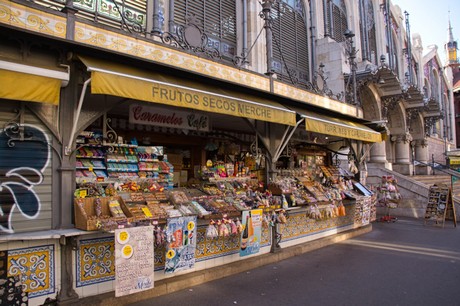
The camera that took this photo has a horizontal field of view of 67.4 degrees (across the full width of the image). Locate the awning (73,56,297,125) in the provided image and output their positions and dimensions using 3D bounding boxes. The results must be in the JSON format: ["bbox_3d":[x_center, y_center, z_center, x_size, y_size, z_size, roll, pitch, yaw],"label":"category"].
[{"bbox_3d":[-0.310,-0.812,5.103,3.760,0.560,0.470,3,-6,-45],"label":"awning"}]

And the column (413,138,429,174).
[{"bbox_3d":[10.157,0.233,18.264,0.770,1.970,0.770,3,-6,-45],"label":"column"}]

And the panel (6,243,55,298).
[{"bbox_3d":[-2.100,1.265,3.654,0.480,0.520,0.040,3,-6,-45],"label":"panel"}]

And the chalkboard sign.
[{"bbox_3d":[6.363,1.594,10.405,0.450,1.250,0.680,0,-4,-12],"label":"chalkboard sign"}]

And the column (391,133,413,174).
[{"bbox_3d":[8.234,0.060,16.455,0.770,1.970,0.770,3,-6,-45],"label":"column"}]

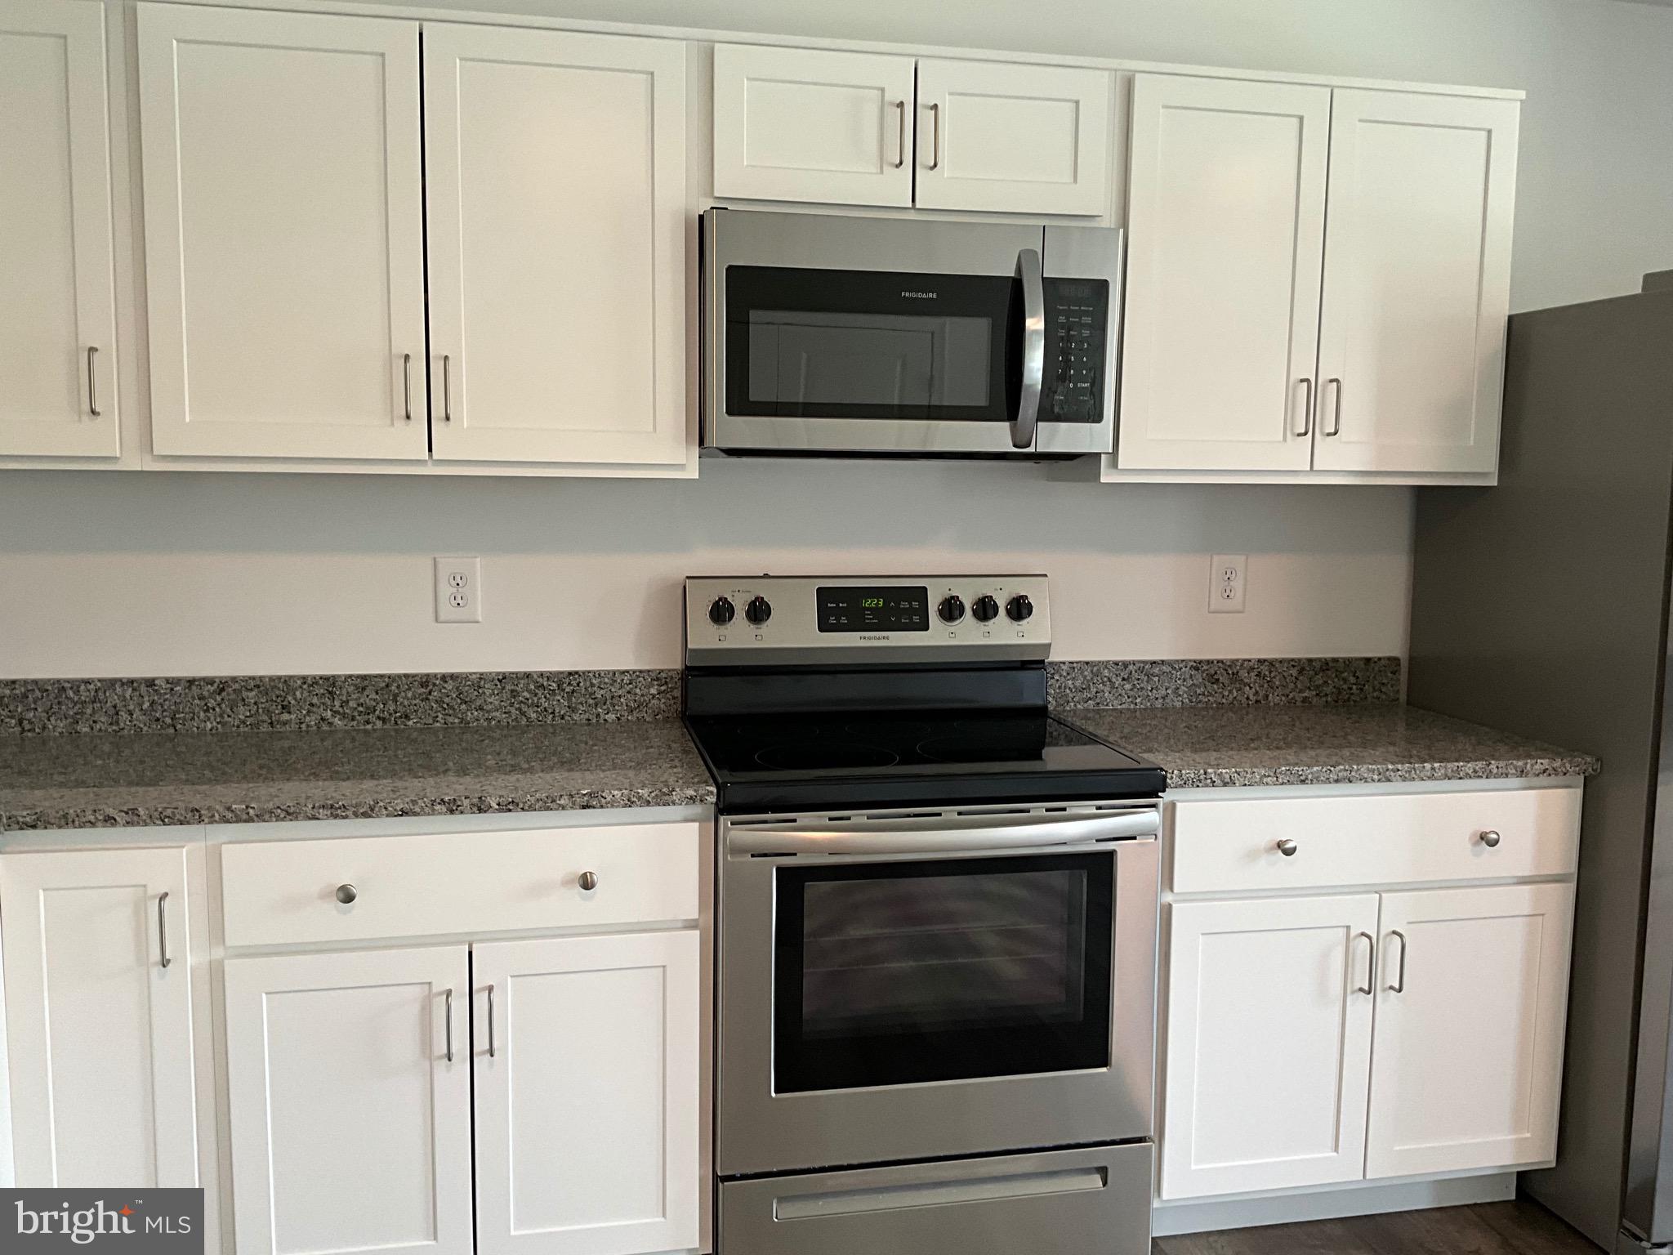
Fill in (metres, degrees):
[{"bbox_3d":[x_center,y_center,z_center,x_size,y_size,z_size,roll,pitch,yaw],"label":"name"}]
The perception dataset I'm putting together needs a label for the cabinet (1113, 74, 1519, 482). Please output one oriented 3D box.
[{"bbox_3d":[0.888,-0.672,2.813,0.839,0.760,0.337,-1,7,-12],"label":"cabinet"}]

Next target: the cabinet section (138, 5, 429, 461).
[{"bbox_3d":[-0.932,-0.655,2.457,0.436,0.724,0.320,-1,6,-12],"label":"cabinet section"}]

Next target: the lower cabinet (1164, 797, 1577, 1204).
[{"bbox_3d":[0.904,0.642,2.816,0.836,0.805,0.642,-1,7,-12],"label":"lower cabinet"}]

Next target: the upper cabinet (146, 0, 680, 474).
[{"bbox_3d":[-0.714,-0.652,2.482,0.914,0.760,0.337,-1,7,-12],"label":"upper cabinet"}]

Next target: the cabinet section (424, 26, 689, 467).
[{"bbox_3d":[-0.505,-0.660,2.544,0.435,0.724,0.320,-1,6,-12],"label":"cabinet section"}]

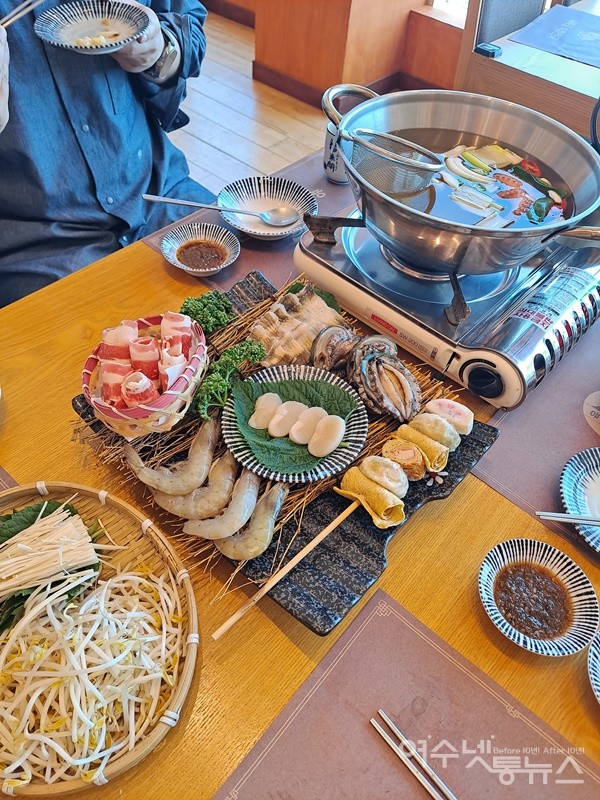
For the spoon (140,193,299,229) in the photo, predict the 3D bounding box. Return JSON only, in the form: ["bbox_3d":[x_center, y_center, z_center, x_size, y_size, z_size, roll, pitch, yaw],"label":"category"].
[{"bbox_3d":[-0.111,-0.277,0.807,0.227,0.024,0.043,3,51,-14],"label":"spoon"}]

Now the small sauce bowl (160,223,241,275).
[{"bbox_3d":[-0.135,-0.198,0.769,0.106,0.034,0.106,2,51,-3],"label":"small sauce bowl"}]

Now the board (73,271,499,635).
[{"bbox_3d":[-0.020,0.017,0.611,0.371,0.029,0.297,37,57,22],"label":"board"}]

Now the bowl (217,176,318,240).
[{"bbox_3d":[-0.046,-0.278,0.838,0.154,0.038,0.154,2,51,-3],"label":"bowl"}]

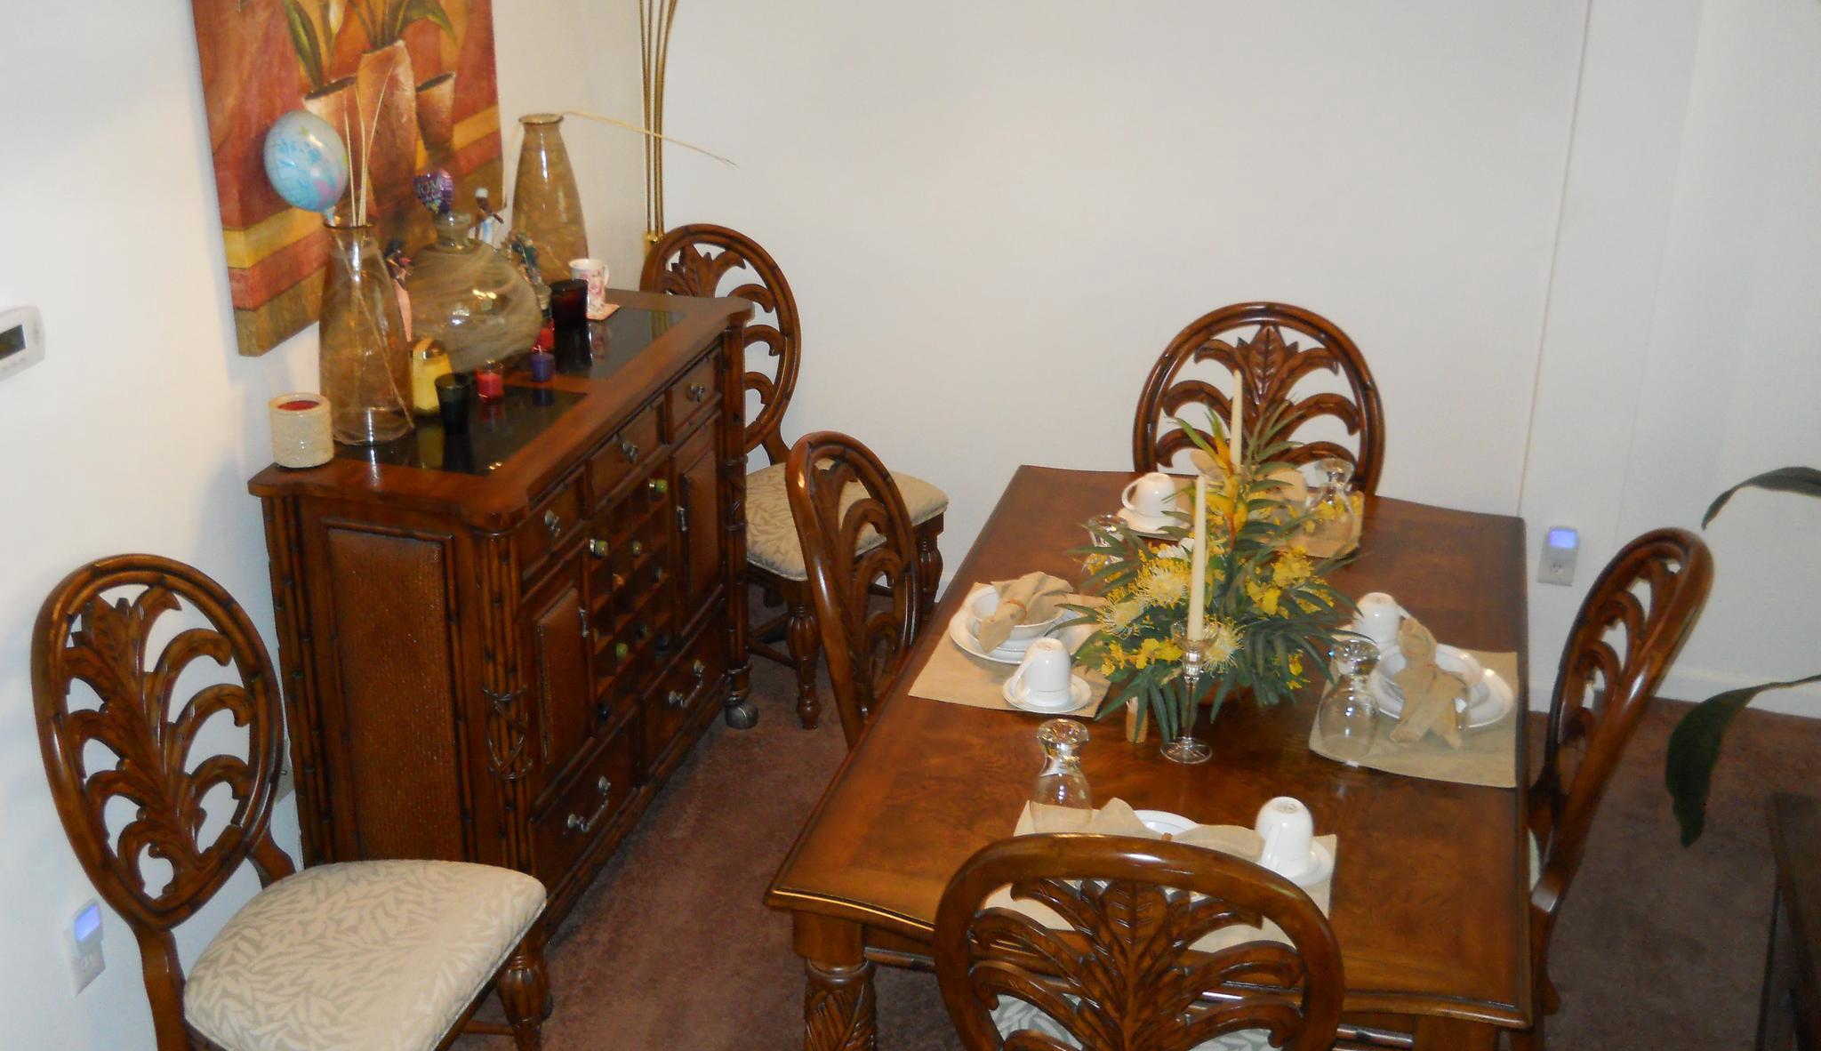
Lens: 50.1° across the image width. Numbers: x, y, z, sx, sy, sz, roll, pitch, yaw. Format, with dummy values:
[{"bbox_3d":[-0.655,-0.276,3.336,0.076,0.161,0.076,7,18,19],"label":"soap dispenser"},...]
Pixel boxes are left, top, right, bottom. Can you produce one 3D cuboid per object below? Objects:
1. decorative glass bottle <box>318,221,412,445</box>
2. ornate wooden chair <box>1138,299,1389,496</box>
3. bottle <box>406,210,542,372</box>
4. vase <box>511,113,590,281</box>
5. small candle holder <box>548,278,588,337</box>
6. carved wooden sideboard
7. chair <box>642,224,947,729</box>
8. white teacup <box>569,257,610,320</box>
[{"bbox_3d":[-1.000,-0.351,3.535,0.159,0.387,0.159,6,24,14],"label":"decorative glass bottle"},{"bbox_3d":[0.695,0.132,4.117,0.536,1.082,0.609,6,24,14],"label":"ornate wooden chair"},{"bbox_3d":[-0.877,-0.472,3.913,0.265,0.305,0.265,0,24,0],"label":"bottle"},{"bbox_3d":[-0.799,-0.689,4.277,0.166,0.412,0.166,6,24,14],"label":"vase"},{"bbox_3d":[-0.730,-0.469,4.170,0.084,0.095,0.084,6,24,14],"label":"small candle holder"},{"bbox_3d":[-0.741,0.194,4.048,0.528,1.024,1.287,6,24,14],"label":"carved wooden sideboard"},{"bbox_3d":[-0.303,-0.153,4.771,0.609,1.082,0.536,18,29,35],"label":"chair"},{"bbox_3d":[-0.704,-0.516,4.264,0.093,0.105,0.078,6,24,14],"label":"white teacup"}]

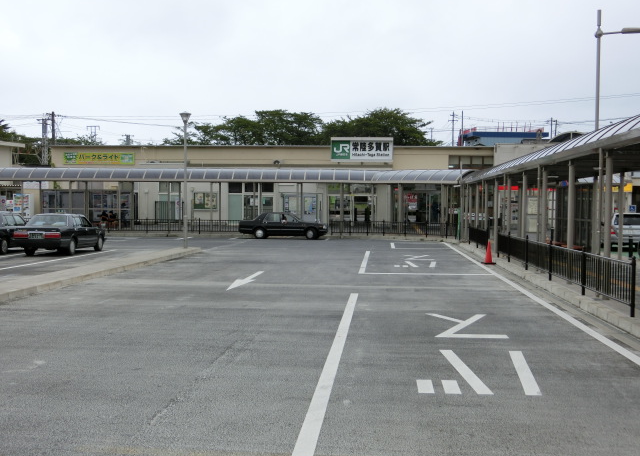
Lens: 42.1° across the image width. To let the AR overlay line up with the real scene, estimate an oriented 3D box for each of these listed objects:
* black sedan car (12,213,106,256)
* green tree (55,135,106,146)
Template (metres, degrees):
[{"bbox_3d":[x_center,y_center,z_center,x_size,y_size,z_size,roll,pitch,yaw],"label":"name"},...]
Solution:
[{"bbox_3d":[-8.984,0.185,29.231,1.710,1.430,4.690,1,2,4],"label":"black sedan car"},{"bbox_3d":[-22.226,-4.475,76.892,4.630,7.980,4.800,1,2,4],"label":"green tree"}]

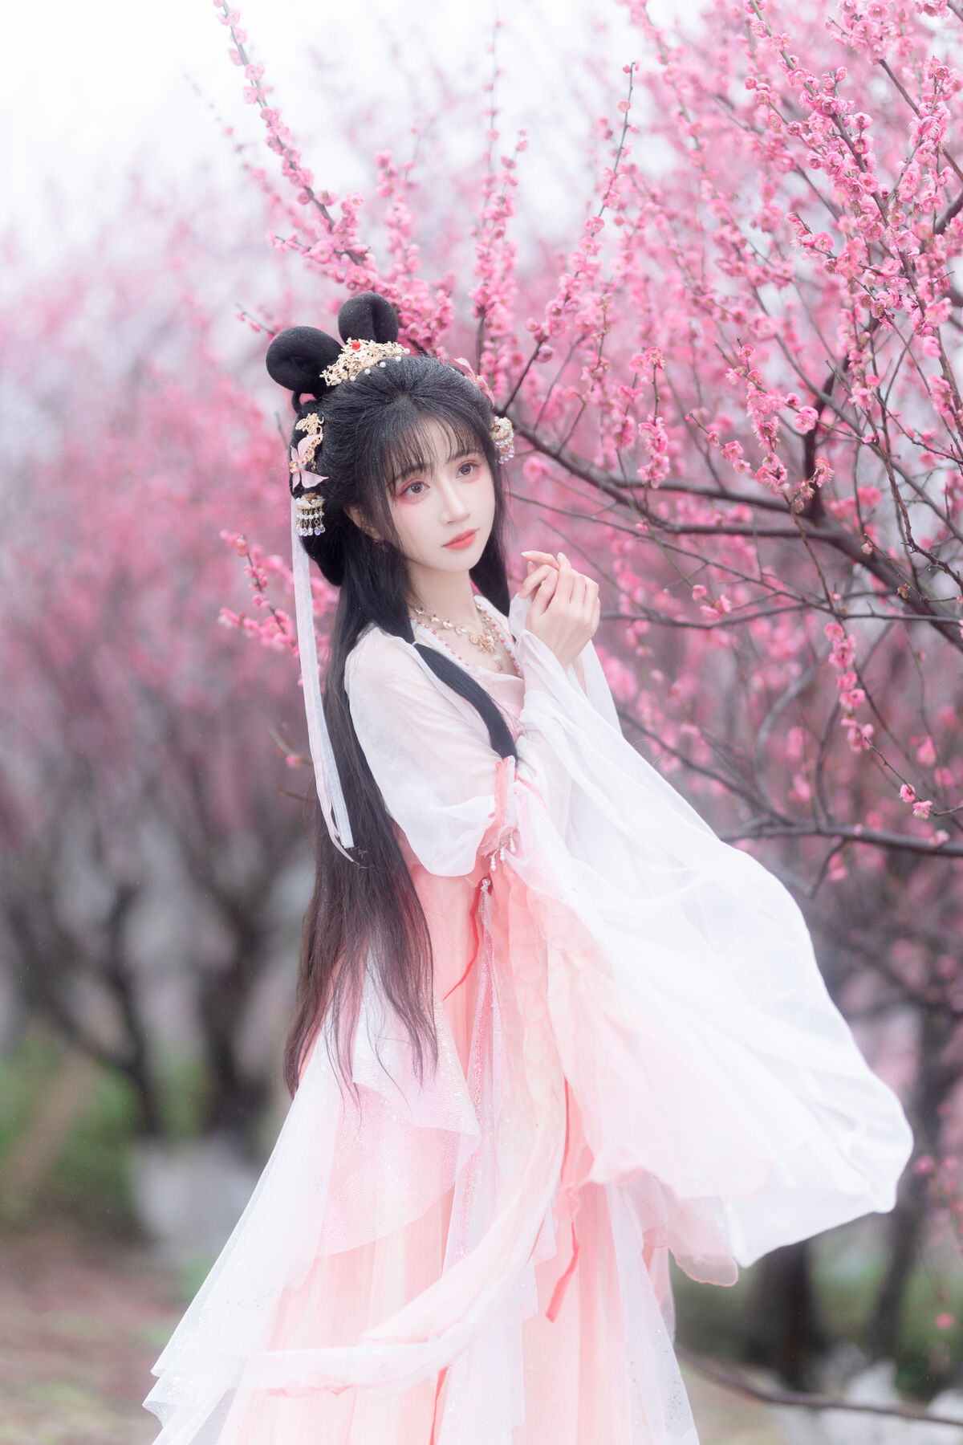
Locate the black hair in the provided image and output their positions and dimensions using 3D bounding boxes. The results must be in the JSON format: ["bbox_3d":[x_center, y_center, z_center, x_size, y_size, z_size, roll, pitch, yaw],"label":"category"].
[{"bbox_3d":[-0.080,-0.028,3.500,0.250,0.820,0.290,0,0,-40],"label":"black hair"}]

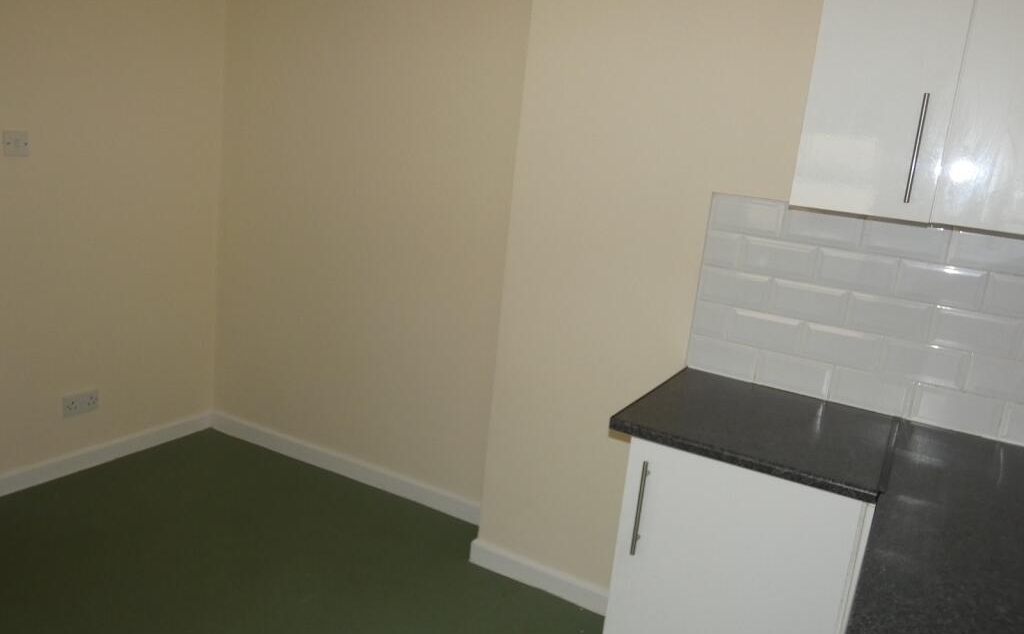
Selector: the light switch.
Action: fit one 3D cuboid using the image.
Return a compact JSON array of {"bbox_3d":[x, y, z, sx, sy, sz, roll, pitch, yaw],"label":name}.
[{"bbox_3d":[-1.775,-0.617,2.750,0.012,0.086,0.086,13,14,28],"label":"light switch"}]

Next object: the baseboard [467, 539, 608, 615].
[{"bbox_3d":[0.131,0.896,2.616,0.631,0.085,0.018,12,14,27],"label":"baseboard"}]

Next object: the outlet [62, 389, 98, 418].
[{"bbox_3d":[-1.730,0.352,3.091,0.012,0.086,0.146,12,14,27],"label":"outlet"}]

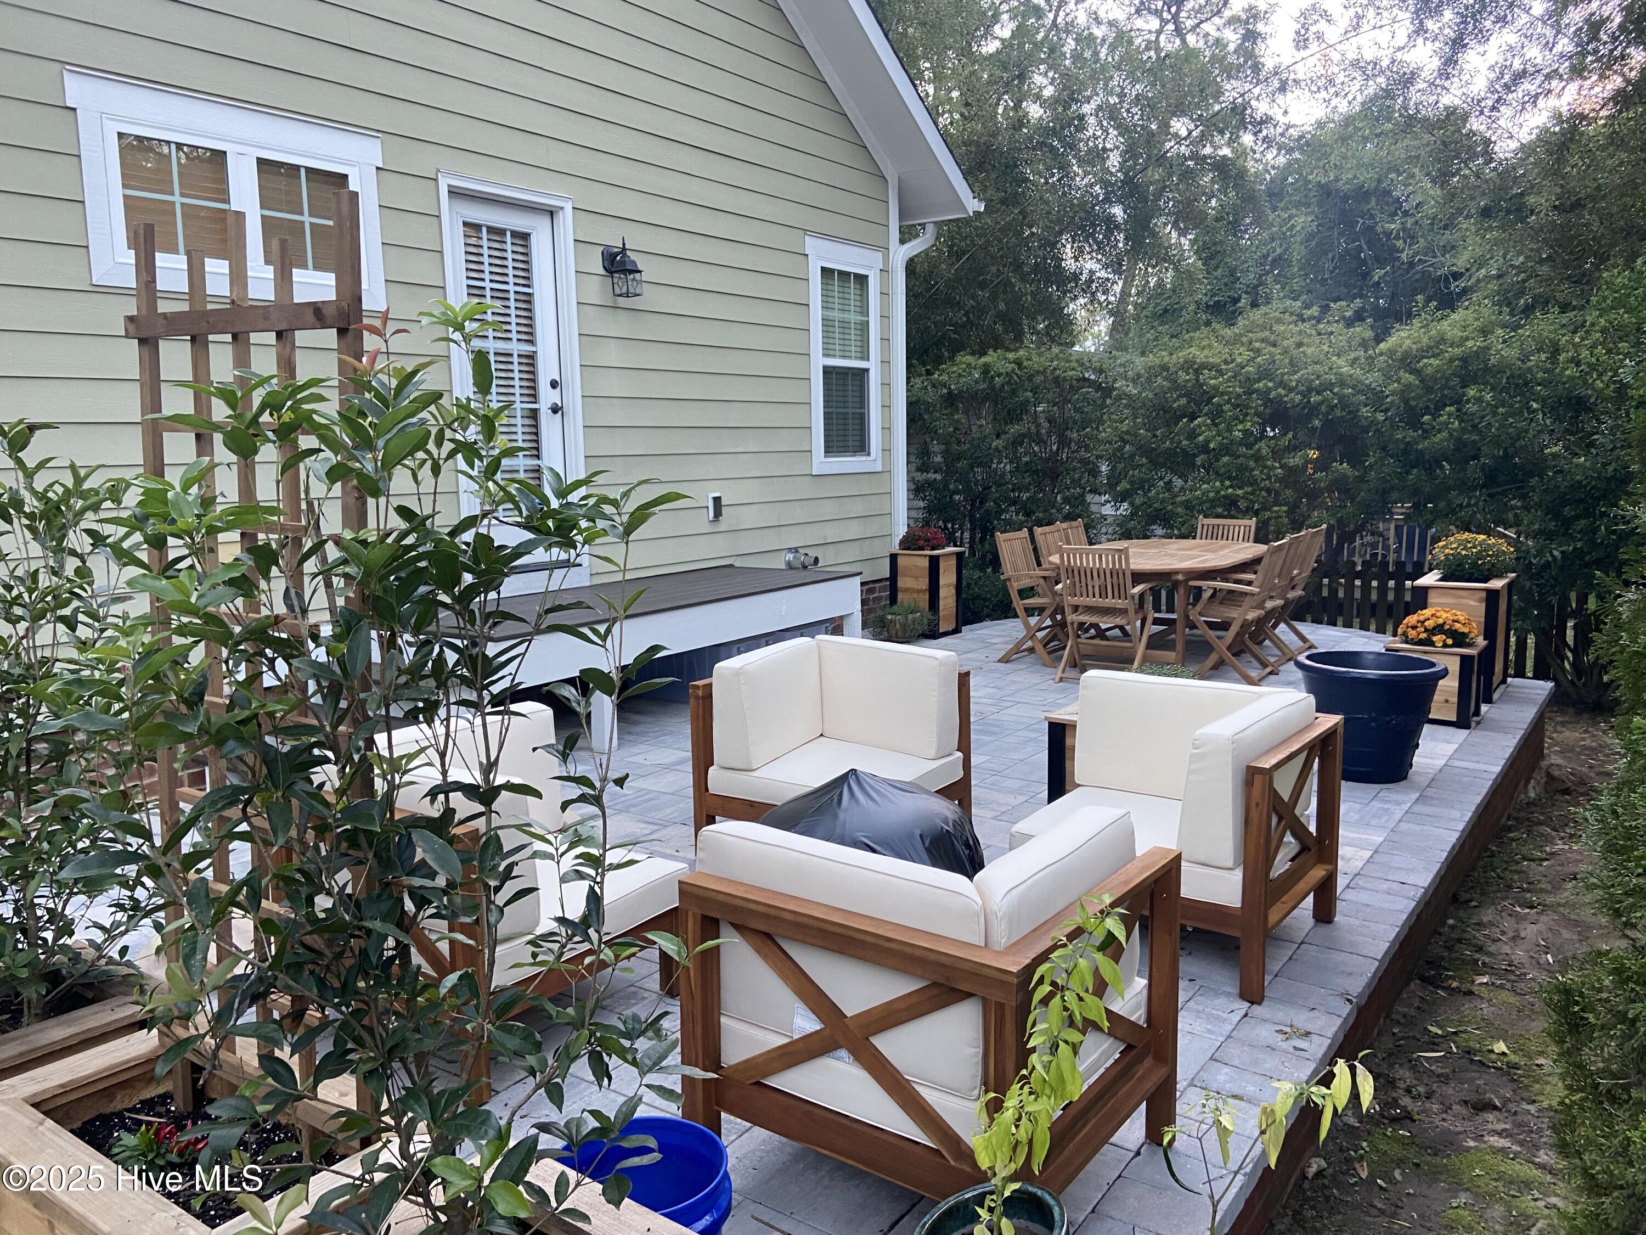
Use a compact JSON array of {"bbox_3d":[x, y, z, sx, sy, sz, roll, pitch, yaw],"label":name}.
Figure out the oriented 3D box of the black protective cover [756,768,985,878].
[{"bbox_3d":[0.096,0.721,3.611,0.780,0.575,0.780,5,10,37],"label":"black protective cover"}]

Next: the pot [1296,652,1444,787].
[{"bbox_3d":[2.482,0.458,5.625,0.630,0.522,0.630,5,10,35],"label":"pot"}]

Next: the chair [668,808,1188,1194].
[{"bbox_3d":[0.236,0.782,2.556,0.755,0.740,0.725,5,10,37],"label":"chair"}]

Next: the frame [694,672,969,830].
[{"bbox_3d":[0.043,0.557,4.704,0.762,0.662,0.765,5,10,35],"label":"frame"}]

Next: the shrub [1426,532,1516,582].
[{"bbox_3d":[3.852,-0.344,7.318,0.513,0.314,0.505,5,10,35],"label":"shrub"}]

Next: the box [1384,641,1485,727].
[{"bbox_3d":[3.329,0.347,6.722,0.445,0.412,0.416,5,10,35],"label":"box"}]

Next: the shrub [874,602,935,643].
[{"bbox_3d":[0.634,0.021,9.518,0.480,0.320,0.440,-1,8,0],"label":"shrub"}]

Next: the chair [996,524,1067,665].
[{"bbox_3d":[1.566,-0.156,8.752,0.535,0.909,0.589,5,10,35],"label":"chair"}]

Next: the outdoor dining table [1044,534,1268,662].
[{"bbox_3d":[2.288,-0.077,8.467,1.220,0.740,2.240,3,9,29],"label":"outdoor dining table"}]

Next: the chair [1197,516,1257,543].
[{"bbox_3d":[3.003,-0.314,9.549,0.550,0.885,0.540,6,10,40],"label":"chair"}]

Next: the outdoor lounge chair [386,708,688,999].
[{"bbox_3d":[-0.867,0.693,3.351,0.755,0.740,0.725,5,10,37],"label":"outdoor lounge chair"}]

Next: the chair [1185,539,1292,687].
[{"bbox_3d":[2.615,-0.062,7.788,0.540,0.885,0.550,4,9,30],"label":"chair"}]

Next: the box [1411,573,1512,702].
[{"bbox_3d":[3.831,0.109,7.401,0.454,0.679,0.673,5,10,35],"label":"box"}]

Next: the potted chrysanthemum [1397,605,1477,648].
[{"bbox_3d":[3.321,0.063,6.679,0.436,0.253,0.428,5,10,35],"label":"potted chrysanthemum"}]

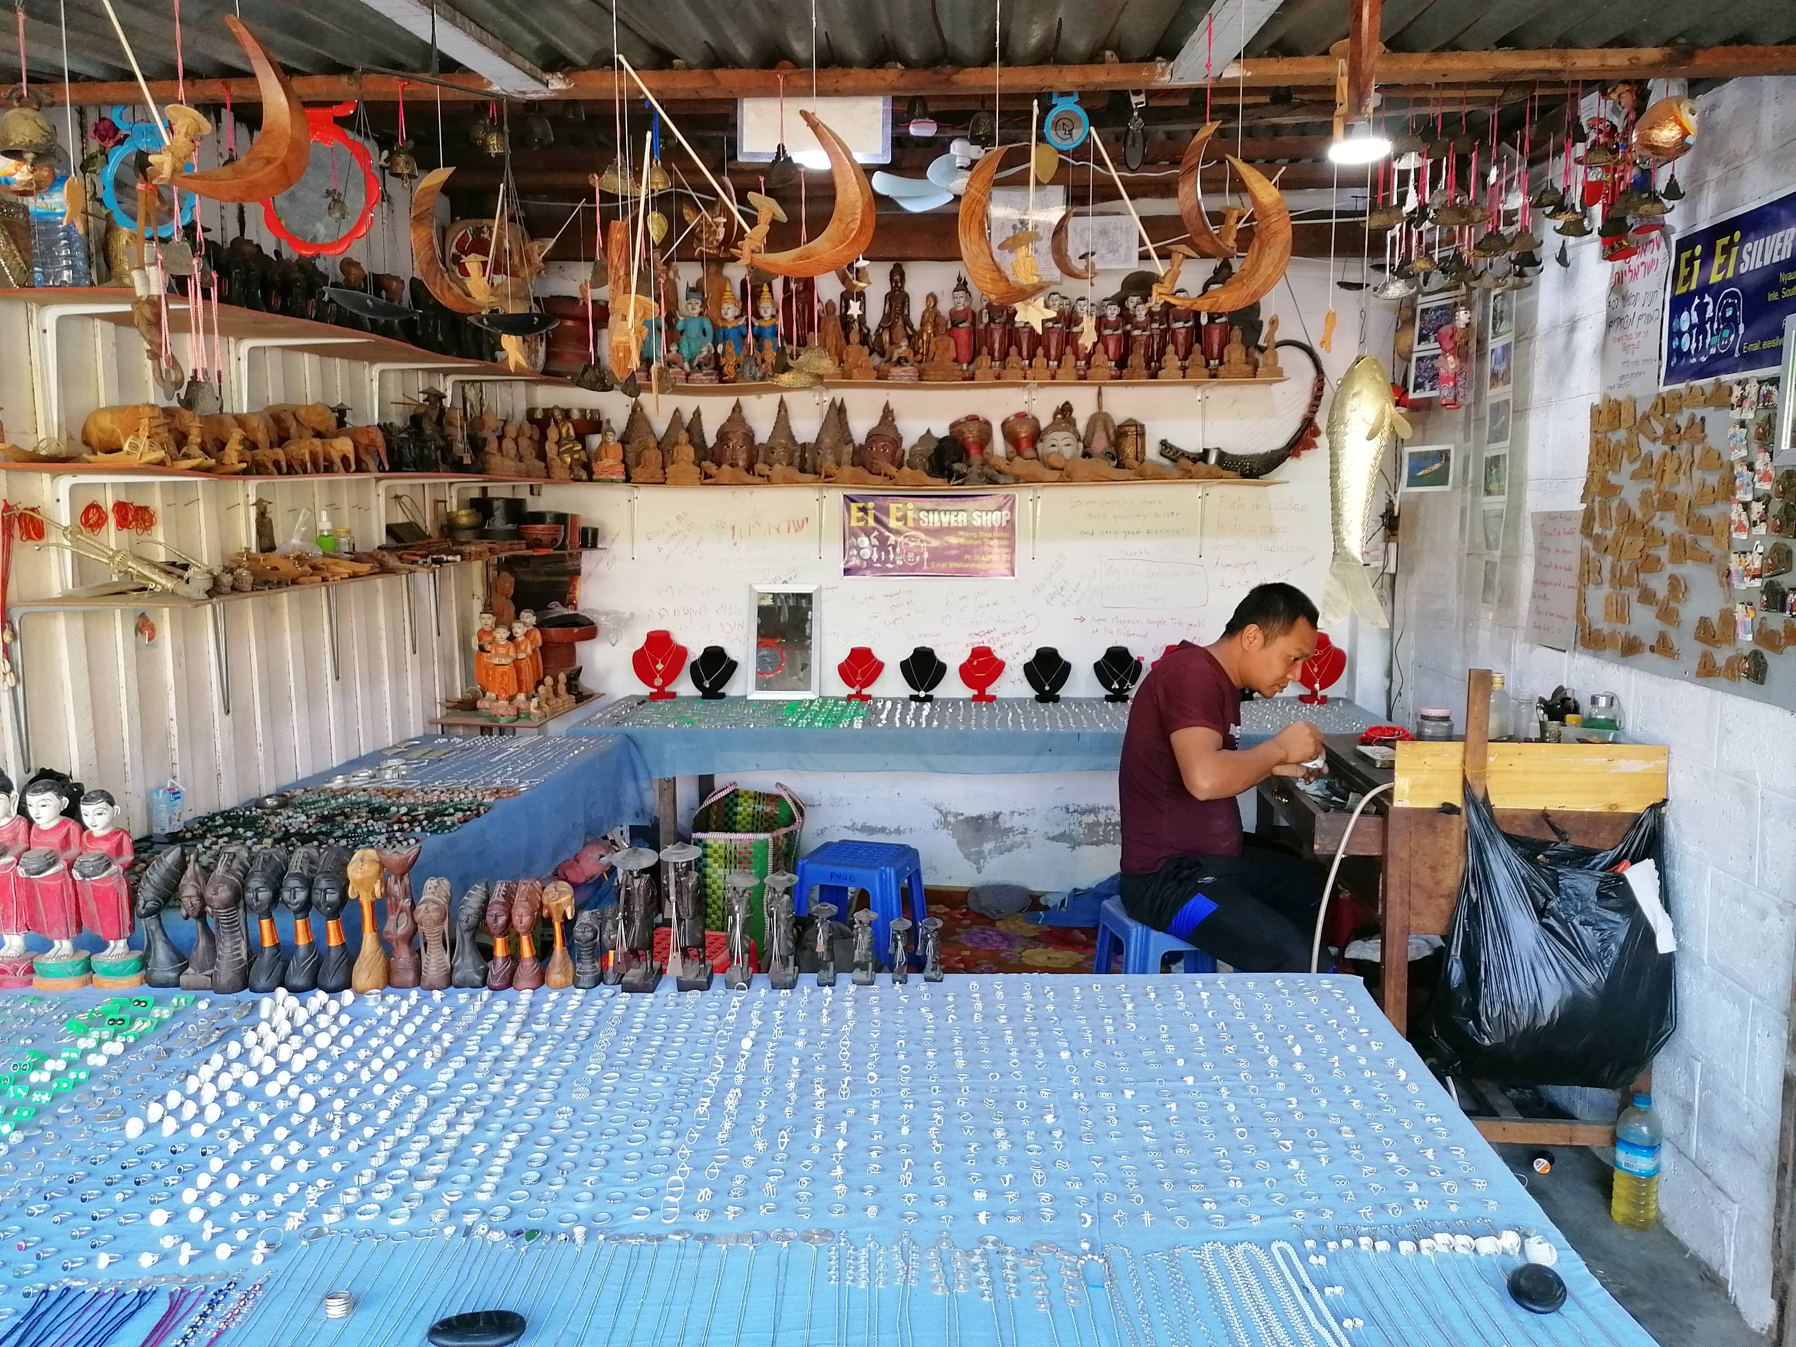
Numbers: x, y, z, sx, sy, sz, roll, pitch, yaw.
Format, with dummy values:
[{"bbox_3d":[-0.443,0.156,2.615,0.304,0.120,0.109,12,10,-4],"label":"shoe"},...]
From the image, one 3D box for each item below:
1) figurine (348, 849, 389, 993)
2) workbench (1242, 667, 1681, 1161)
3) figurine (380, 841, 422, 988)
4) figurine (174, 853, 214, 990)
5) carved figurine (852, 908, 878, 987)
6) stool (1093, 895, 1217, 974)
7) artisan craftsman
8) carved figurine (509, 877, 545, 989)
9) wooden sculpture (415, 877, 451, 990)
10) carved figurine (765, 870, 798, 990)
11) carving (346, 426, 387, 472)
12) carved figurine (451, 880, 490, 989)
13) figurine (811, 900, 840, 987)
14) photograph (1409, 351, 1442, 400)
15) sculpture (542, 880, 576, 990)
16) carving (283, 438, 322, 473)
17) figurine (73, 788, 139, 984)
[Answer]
[{"bbox_3d":[-0.819,0.377,2.163,0.058,0.217,0.060,-1,8,-8],"label":"figurine"},{"bbox_3d":[1.200,0.492,3.140,0.646,1.093,0.731,0,7,4],"label":"workbench"},{"bbox_3d":[-0.768,0.376,2.168,0.053,0.217,0.048,0,8,-3],"label":"figurine"},{"bbox_3d":[-1.041,0.364,2.071,0.053,0.196,0.058,0,7,-1],"label":"figurine"},{"bbox_3d":[-0.052,0.424,2.182,0.041,0.119,0.037,0,8,0],"label":"carved figurine"},{"bbox_3d":[0.649,0.778,3.332,0.320,0.450,0.290,-2,7,-14],"label":"stool"},{"bbox_3d":[0.765,0.435,3.255,0.550,1.270,0.500,2,8,12],"label":"artisan craftsman"},{"bbox_3d":[-0.548,0.383,2.075,0.048,0.156,0.055,1,7,7],"label":"carved figurine"},{"bbox_3d":[-0.686,0.381,2.070,0.049,0.162,0.055,1,7,7],"label":"wooden sculpture"},{"bbox_3d":[-0.180,0.394,2.166,0.052,0.183,0.052,0,8,0],"label":"carved figurine"},{"bbox_3d":[-1.399,-0.580,3.623,0.073,0.122,0.159,6,9,41],"label":"carving"},{"bbox_3d":[-0.635,0.383,2.082,0.054,0.155,0.055,1,7,12],"label":"carved figurine"},{"bbox_3d":[-0.107,0.398,2.080,0.040,0.123,0.040,1,7,7],"label":"figurine"},{"bbox_3d":[1.590,-0.885,4.161,0.010,0.140,0.195,-4,8,-28],"label":"photograph"},{"bbox_3d":[-0.525,0.401,2.168,0.047,0.168,0.047,-1,8,-6],"label":"sculpture"},{"bbox_3d":[-1.343,-0.491,3.162,0.090,0.080,0.042,3,9,19],"label":"carving"},{"bbox_3d":[-1.249,0.329,2.200,0.086,0.301,0.090,0,8,3],"label":"figurine"}]

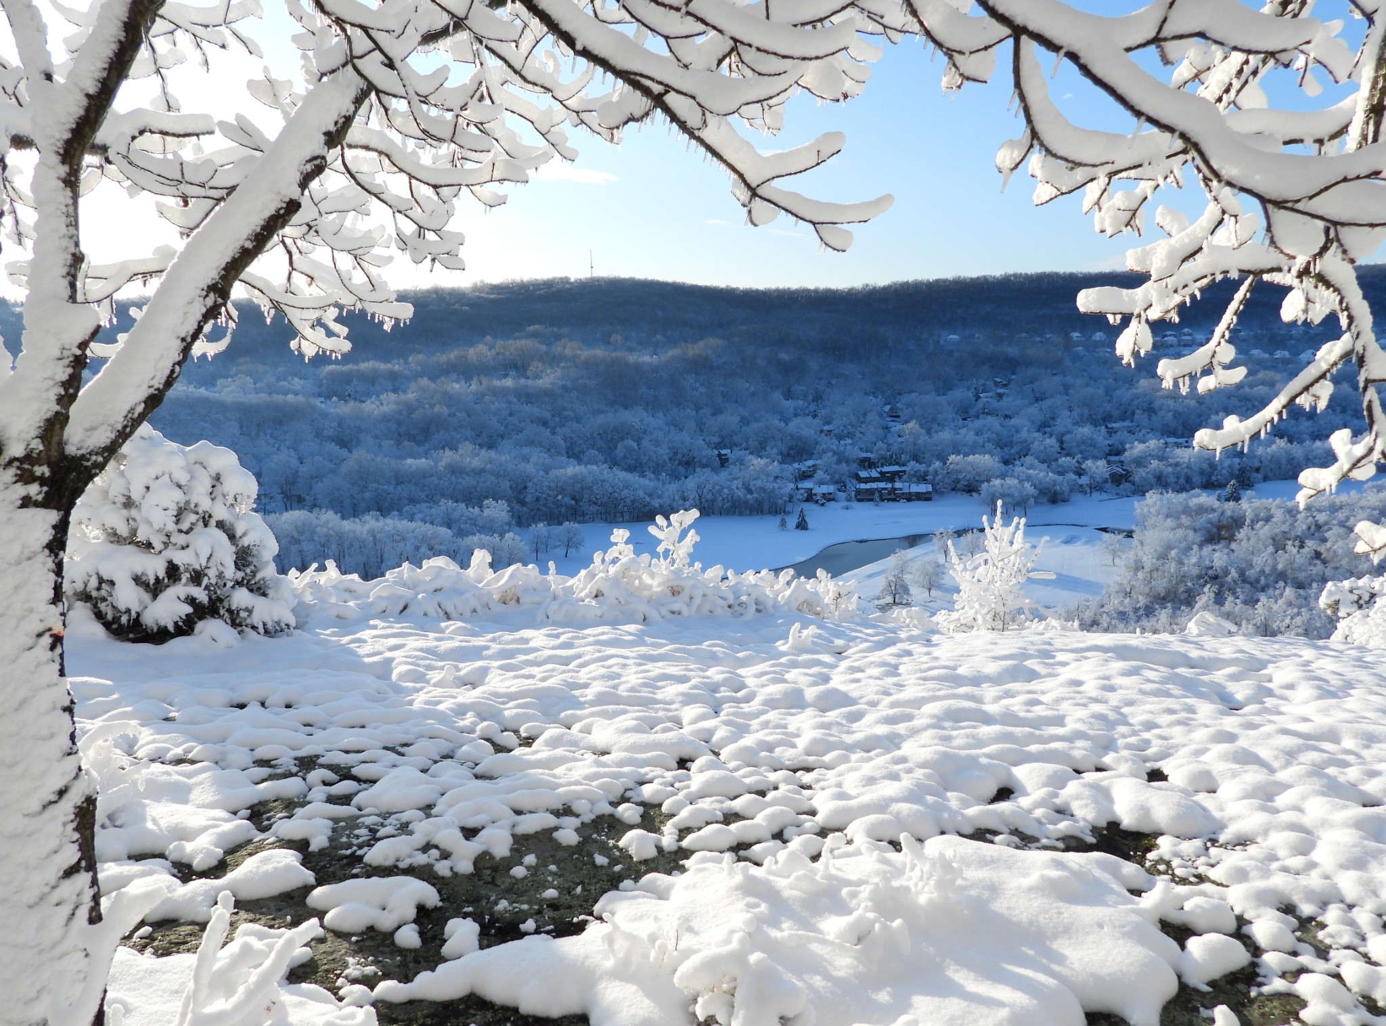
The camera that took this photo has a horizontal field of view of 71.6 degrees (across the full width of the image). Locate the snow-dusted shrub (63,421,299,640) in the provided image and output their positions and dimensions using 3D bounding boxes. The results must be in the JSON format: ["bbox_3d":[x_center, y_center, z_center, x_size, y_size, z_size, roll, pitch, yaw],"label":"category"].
[{"bbox_3d":[-2.848,0.092,5.280,1.190,1.140,1.130,-6,13,-28],"label":"snow-dusted shrub"}]

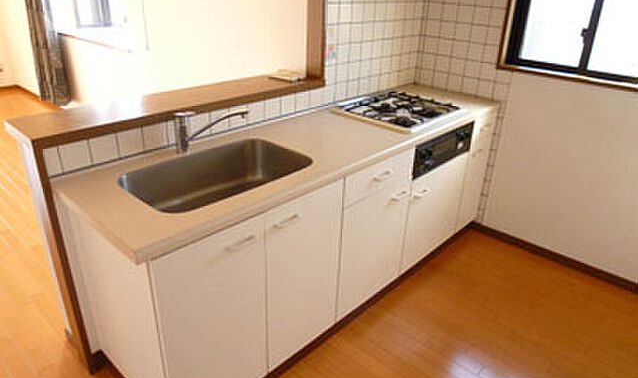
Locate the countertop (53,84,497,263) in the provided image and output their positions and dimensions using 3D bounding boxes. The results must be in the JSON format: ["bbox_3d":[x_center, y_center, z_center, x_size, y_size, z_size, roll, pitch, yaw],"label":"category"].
[{"bbox_3d":[0.083,-0.252,2.043,0.592,0.043,2.217,24,34,37],"label":"countertop"}]

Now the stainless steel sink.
[{"bbox_3d":[-0.358,0.009,1.631,0.373,0.178,0.613,24,34,37],"label":"stainless steel sink"}]

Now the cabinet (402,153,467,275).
[{"bbox_3d":[0.460,0.042,2.604,0.520,0.550,0.603,24,34,37],"label":"cabinet"}]

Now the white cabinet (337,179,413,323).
[{"bbox_3d":[0.077,0.184,2.226,0.520,0.601,0.508,24,34,37],"label":"white cabinet"}]

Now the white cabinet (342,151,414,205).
[{"bbox_3d":[0.091,-0.148,2.063,0.520,0.139,0.508,24,34,37],"label":"white cabinet"}]

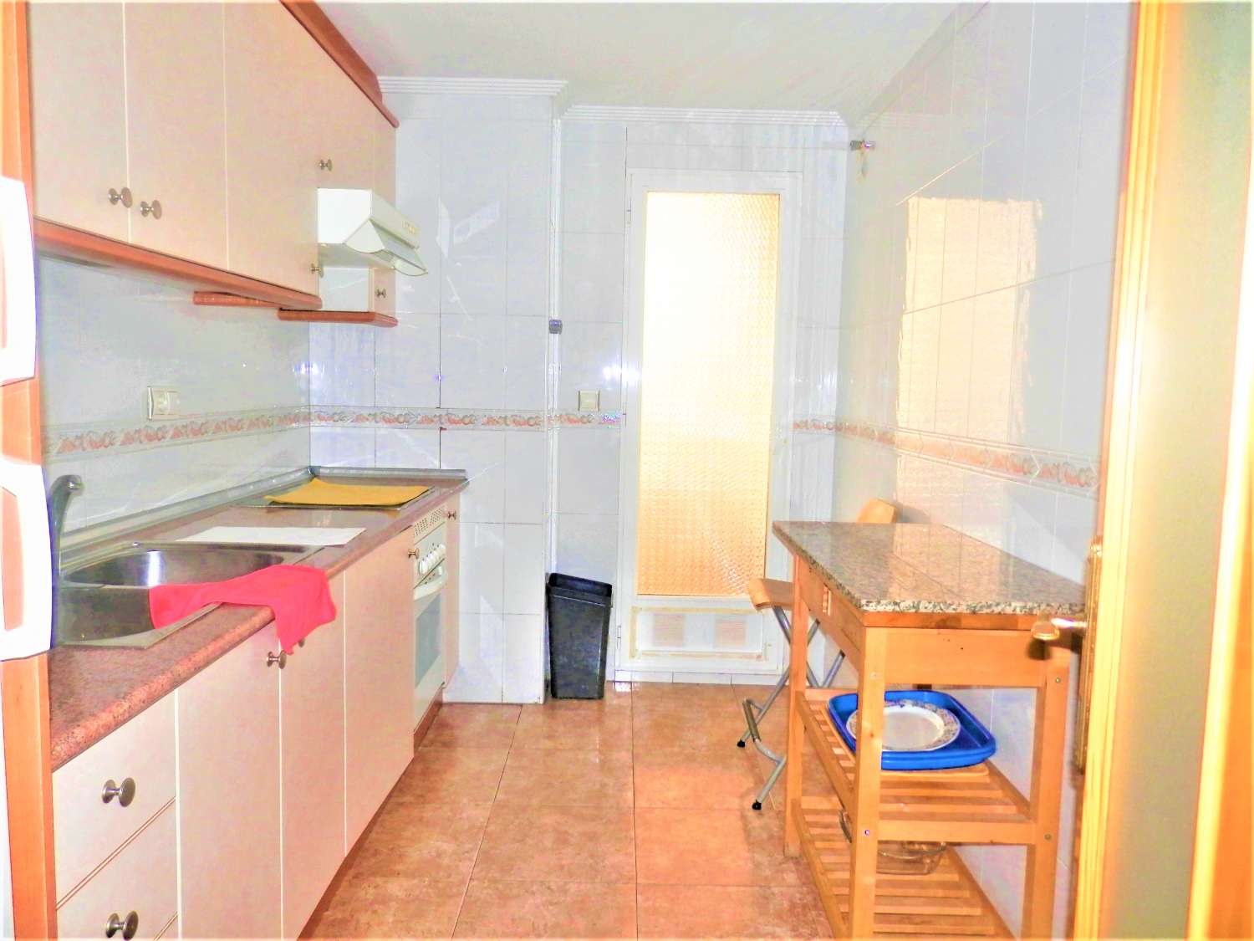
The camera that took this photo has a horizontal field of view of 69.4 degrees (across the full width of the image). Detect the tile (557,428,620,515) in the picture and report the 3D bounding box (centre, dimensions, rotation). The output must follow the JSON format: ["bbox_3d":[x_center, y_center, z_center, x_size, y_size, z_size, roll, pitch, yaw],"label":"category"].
[{"bbox_3d":[-0.161,0.004,3.727,0.256,0.355,0.010,1,5,0],"label":"tile"}]

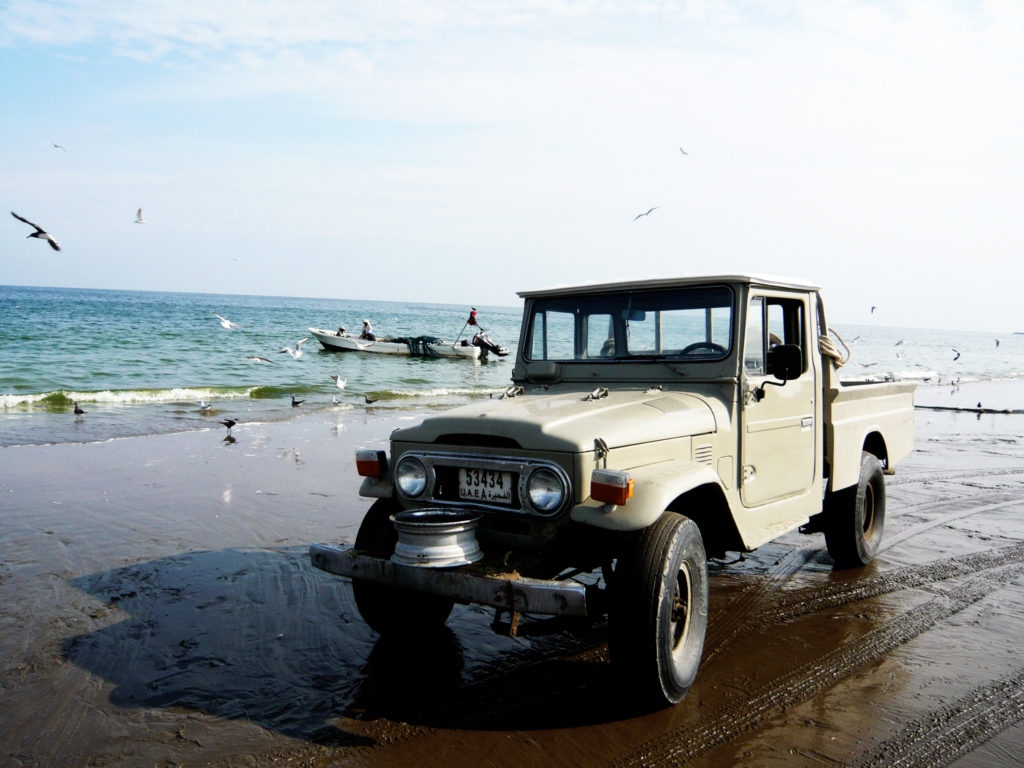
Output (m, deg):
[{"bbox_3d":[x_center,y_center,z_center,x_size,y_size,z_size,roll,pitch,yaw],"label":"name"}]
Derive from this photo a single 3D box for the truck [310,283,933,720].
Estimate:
[{"bbox_3d":[1.129,0.339,5.270,1.710,1.890,4.807,0,1,39],"label":"truck"}]

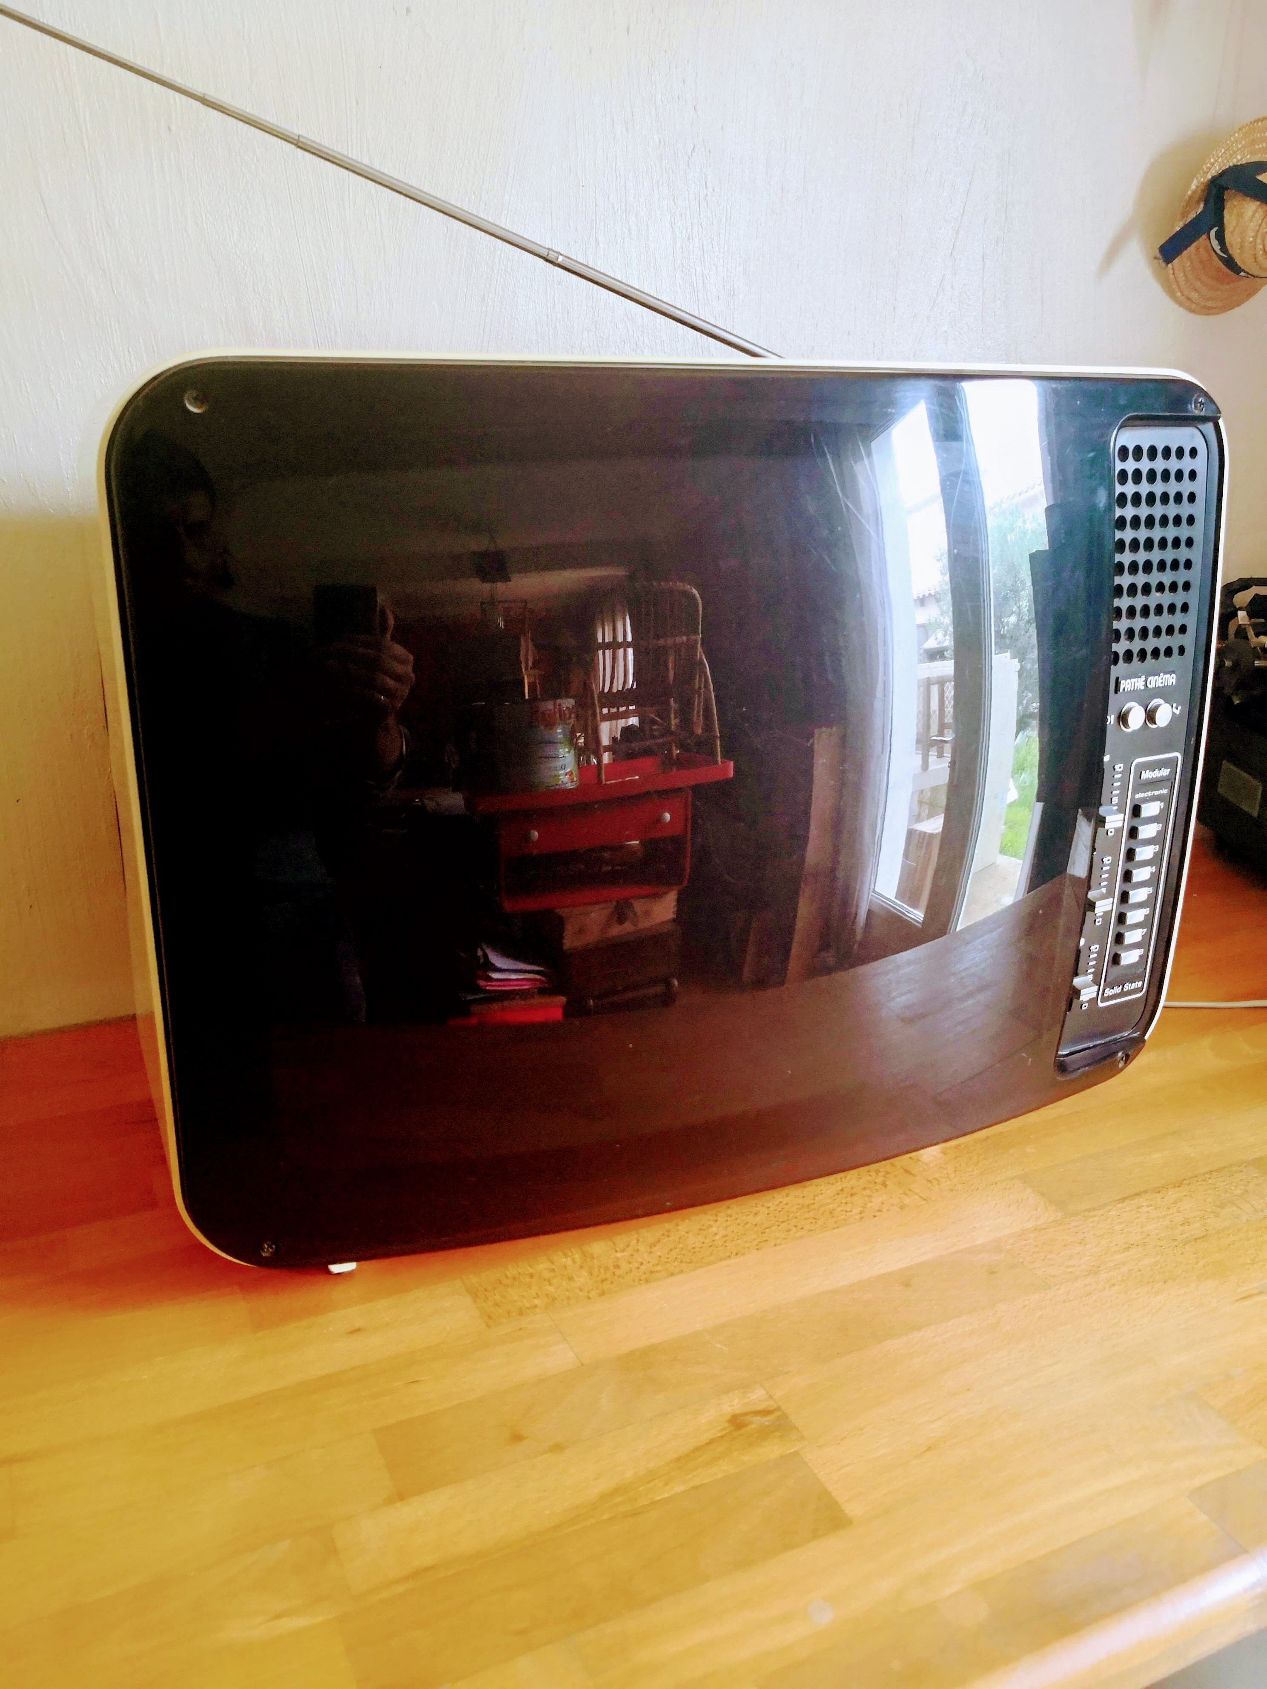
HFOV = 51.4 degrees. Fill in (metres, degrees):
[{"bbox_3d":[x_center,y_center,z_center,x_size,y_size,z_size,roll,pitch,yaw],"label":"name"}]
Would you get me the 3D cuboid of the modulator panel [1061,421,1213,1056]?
[{"bbox_3d":[0.274,-0.048,0.719,0.074,0.350,0.030,-10,19,-28],"label":"modulator panel"}]

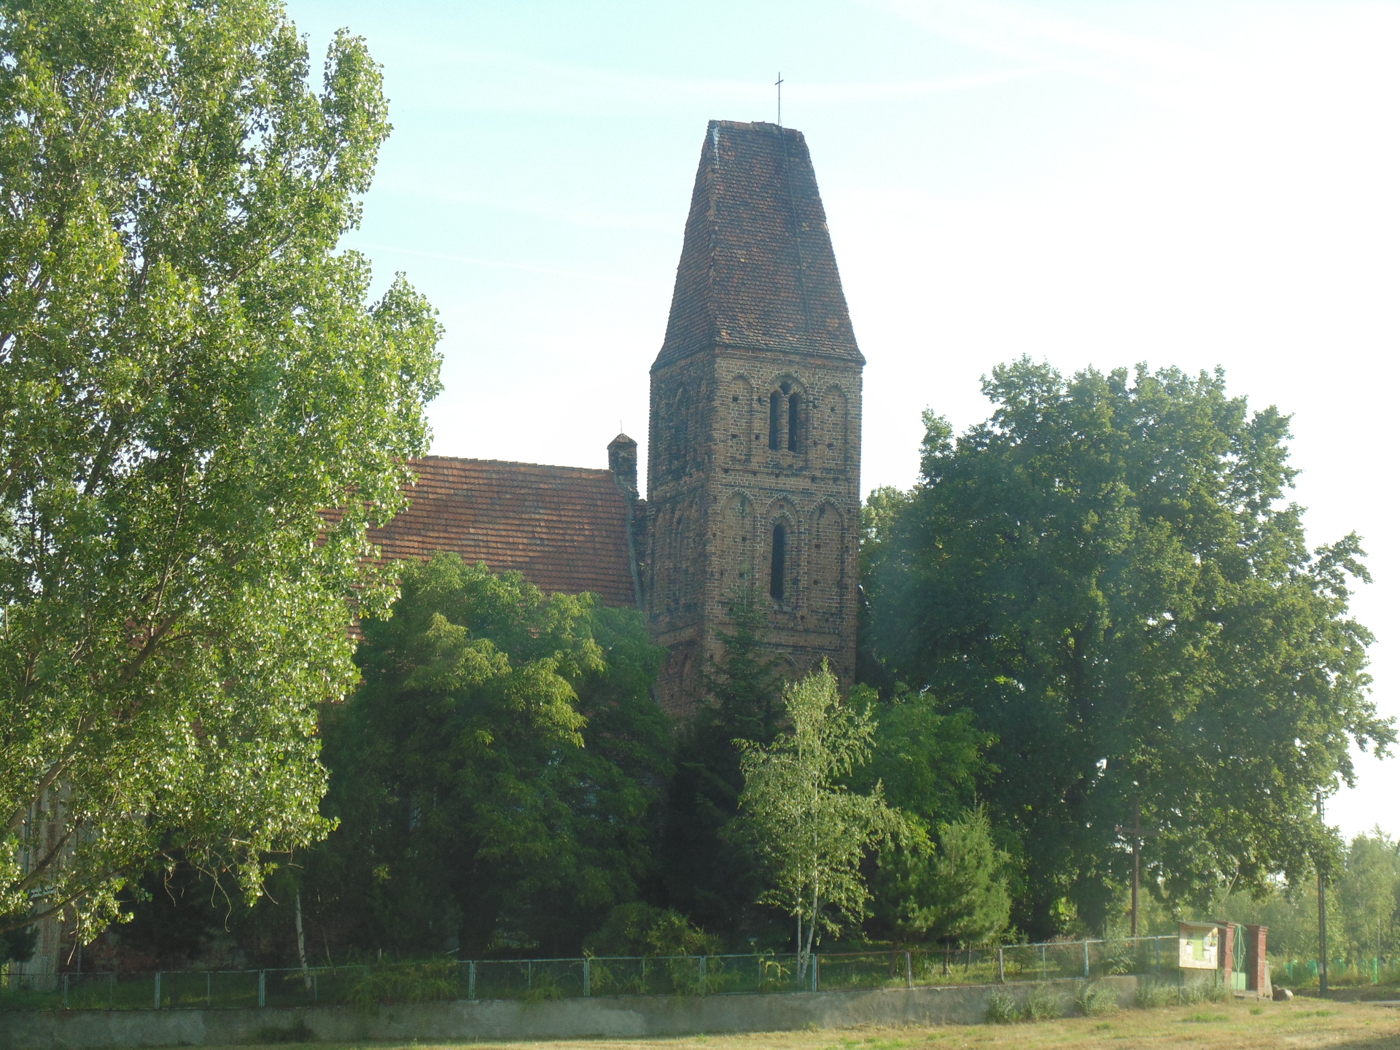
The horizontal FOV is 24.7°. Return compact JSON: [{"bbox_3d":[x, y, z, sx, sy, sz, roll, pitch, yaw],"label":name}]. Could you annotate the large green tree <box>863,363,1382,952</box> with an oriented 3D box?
[{"bbox_3d":[12.866,3.829,96.000,15.600,17.400,14.800,0,-8,7],"label":"large green tree"}]

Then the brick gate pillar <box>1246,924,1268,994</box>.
[{"bbox_3d":[13.787,10.723,79.000,0.410,1.730,0.410,8,-11,-38],"label":"brick gate pillar"}]

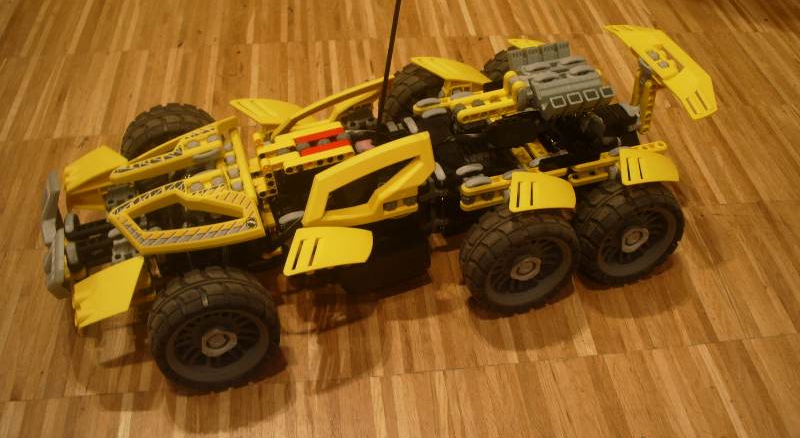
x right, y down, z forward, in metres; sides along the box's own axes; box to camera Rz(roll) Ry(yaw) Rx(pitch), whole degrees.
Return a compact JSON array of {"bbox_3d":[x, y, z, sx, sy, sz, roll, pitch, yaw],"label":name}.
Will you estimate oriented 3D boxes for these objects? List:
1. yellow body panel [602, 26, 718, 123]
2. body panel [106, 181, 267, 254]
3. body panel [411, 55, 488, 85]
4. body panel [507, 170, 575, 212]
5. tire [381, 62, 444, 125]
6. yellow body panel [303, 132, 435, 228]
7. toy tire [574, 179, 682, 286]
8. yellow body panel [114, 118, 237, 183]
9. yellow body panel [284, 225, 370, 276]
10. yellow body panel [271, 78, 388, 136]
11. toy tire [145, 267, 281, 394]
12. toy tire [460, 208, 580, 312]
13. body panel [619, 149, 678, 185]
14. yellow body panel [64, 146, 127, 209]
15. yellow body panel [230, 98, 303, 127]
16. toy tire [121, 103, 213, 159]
[{"bbox_3d":[0.225,-0.131,0.688,0.036,0.015,0.143,-21,47,-5],"label":"yellow body panel"},{"bbox_3d":[-0.153,0.000,0.577,0.104,0.016,0.057,-16,70,-5],"label":"body panel"},{"bbox_3d":[0.049,-0.131,0.730,0.066,0.024,0.041,-13,46,-14],"label":"body panel"},{"bbox_3d":[0.108,-0.019,0.633,0.071,0.028,0.046,-12,45,-15],"label":"body panel"},{"bbox_3d":[0.028,-0.106,0.794,0.094,0.094,0.046,-12,45,-15],"label":"tire"},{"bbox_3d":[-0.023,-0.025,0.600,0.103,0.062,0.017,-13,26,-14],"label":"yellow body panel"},{"bbox_3d":[0.182,0.009,0.650,0.084,0.084,0.046,-13,46,-14],"label":"toy tire"},{"bbox_3d":[-0.173,-0.051,0.630,0.104,0.016,0.057,-22,23,-11],"label":"yellow body panel"},{"bbox_3d":[-0.053,0.024,0.599,0.076,0.028,0.046,-12,45,-15],"label":"yellow body panel"},{"bbox_3d":[-0.055,-0.090,0.689,0.113,0.071,0.029,-12,45,-15],"label":"yellow body panel"},{"bbox_3d":[-0.133,0.081,0.587,0.094,0.094,0.046,-12,45,-15],"label":"toy tire"},{"bbox_3d":[0.096,0.031,0.648,0.094,0.094,0.046,-12,45,-15],"label":"toy tire"},{"bbox_3d":[0.193,-0.039,0.636,0.065,0.024,0.043,-13,46,-14],"label":"body panel"},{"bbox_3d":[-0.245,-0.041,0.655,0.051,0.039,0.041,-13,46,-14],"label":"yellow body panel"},{"bbox_3d":[-0.109,-0.089,0.719,0.076,0.028,0.046,-12,45,-15],"label":"yellow body panel"},{"bbox_3d":[-0.202,-0.057,0.733,0.094,0.094,0.046,-12,45,-15],"label":"toy tire"}]

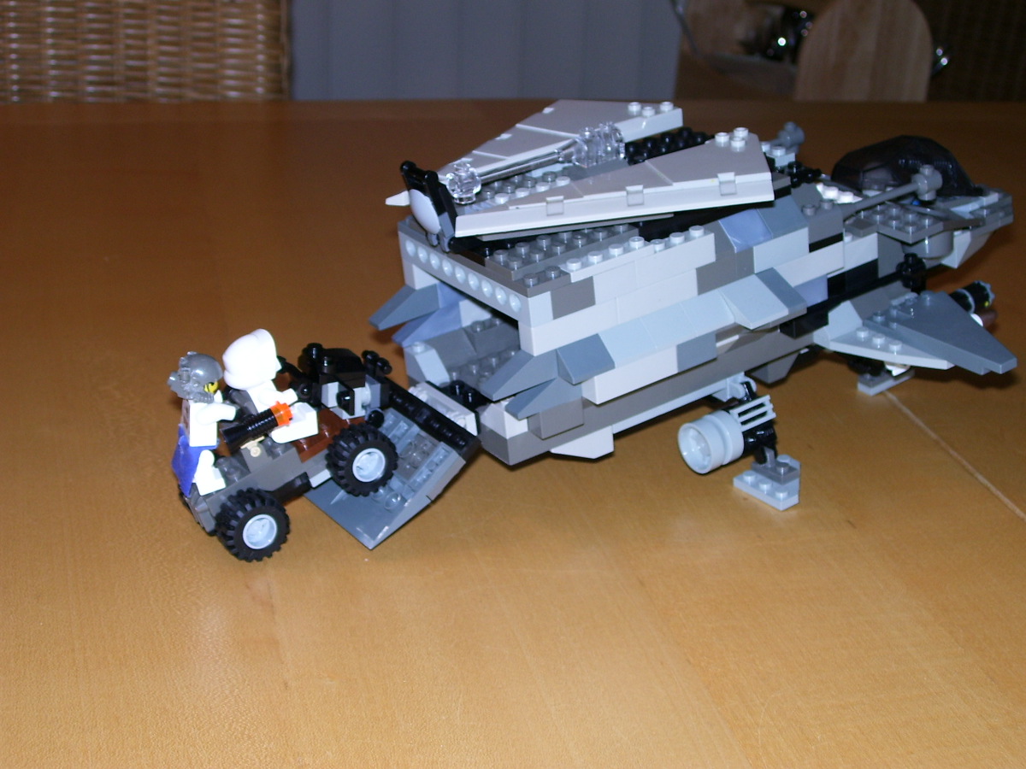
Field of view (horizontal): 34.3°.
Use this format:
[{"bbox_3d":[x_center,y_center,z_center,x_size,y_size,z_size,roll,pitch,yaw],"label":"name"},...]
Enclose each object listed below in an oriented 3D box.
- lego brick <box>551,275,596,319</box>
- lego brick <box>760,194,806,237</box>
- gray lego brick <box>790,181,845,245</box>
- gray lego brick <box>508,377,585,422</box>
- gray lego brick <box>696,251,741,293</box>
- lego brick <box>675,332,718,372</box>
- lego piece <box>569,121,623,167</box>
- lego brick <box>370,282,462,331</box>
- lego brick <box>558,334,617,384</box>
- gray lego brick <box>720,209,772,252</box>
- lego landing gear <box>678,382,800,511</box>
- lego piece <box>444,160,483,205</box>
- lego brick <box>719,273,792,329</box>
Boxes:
[{"bbox_3d":[0.016,-0.028,0.513,0.016,0.010,0.008,-21,30,-27],"label":"lego brick"},{"bbox_3d":[0.088,-0.057,0.556,0.016,0.010,0.016,-21,30,-27],"label":"lego brick"},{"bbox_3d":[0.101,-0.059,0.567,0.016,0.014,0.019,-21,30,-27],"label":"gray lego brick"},{"bbox_3d":[0.009,0.001,0.520,0.024,0.010,0.008,-21,30,-27],"label":"gray lego brick"},{"bbox_3d":[0.064,-0.037,0.543,0.017,0.010,0.008,-21,30,-27],"label":"gray lego brick"},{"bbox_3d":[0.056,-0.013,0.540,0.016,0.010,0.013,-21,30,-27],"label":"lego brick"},{"bbox_3d":[0.028,-0.081,0.555,0.016,0.011,0.010,-21,30,-27],"label":"lego piece"},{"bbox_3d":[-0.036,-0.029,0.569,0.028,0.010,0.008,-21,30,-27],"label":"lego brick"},{"bbox_3d":[0.020,-0.010,0.518,0.016,0.010,0.016,-21,30,-27],"label":"lego brick"},{"bbox_3d":[0.074,-0.052,0.549,0.016,0.010,0.016,-21,30,-27],"label":"gray lego brick"},{"bbox_3d":[0.082,0.022,0.567,0.047,0.037,0.028,-21,30,-27],"label":"lego landing gear"},{"bbox_3d":[-0.016,-0.065,0.538,0.011,0.011,0.011,-3,23,1],"label":"lego piece"},{"bbox_3d":[0.076,-0.029,0.545,0.016,0.010,0.024,-21,30,-27],"label":"lego brick"}]

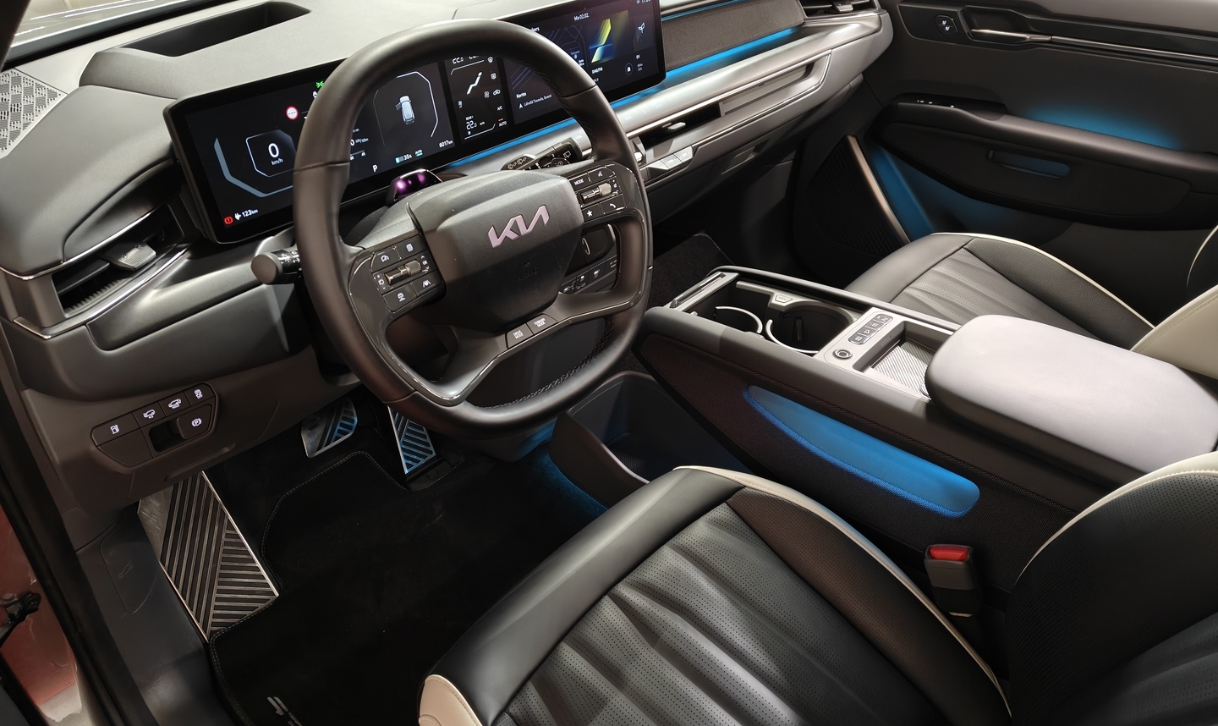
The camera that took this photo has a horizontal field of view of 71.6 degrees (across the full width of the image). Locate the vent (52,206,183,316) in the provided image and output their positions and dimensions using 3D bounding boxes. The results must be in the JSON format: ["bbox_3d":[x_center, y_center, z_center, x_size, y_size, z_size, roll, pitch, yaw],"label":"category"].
[{"bbox_3d":[-0.438,-0.097,0.748,0.036,0.038,0.145,-4,31,21],"label":"vent"}]

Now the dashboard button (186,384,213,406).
[{"bbox_3d":[-0.394,0.030,0.814,0.008,0.016,0.025,19,39,39],"label":"dashboard button"}]

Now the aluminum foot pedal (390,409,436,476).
[{"bbox_3d":[-0.341,0.098,1.423,0.020,0.160,0.060,4,21,46],"label":"aluminum foot pedal"}]

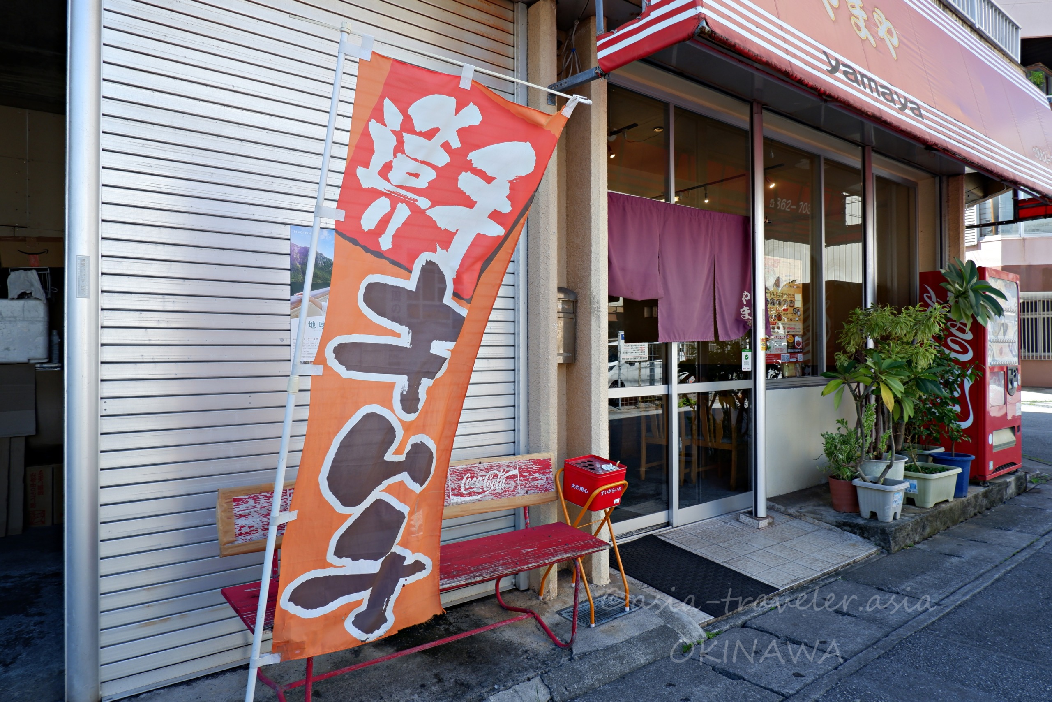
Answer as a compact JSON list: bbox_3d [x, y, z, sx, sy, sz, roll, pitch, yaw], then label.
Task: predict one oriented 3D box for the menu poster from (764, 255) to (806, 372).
[{"bbox_3d":[2.058,-0.309,5.384,0.600,0.870,0.010,0,0,-38],"label":"menu poster"}]

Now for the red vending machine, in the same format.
[{"bbox_3d":[4.068,0.212,6.135,0.940,1.830,0.520,0,0,-38],"label":"red vending machine"}]

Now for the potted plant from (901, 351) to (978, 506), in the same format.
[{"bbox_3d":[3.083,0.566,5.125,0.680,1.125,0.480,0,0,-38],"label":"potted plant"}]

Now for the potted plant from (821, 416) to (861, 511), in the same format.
[{"bbox_3d":[2.275,0.805,4.794,0.280,0.655,0.280,0,0,-38],"label":"potted plant"}]

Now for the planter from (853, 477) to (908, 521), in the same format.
[{"bbox_3d":[2.414,1.011,4.571,0.280,0.240,0.290,0,0,-38],"label":"planter"}]

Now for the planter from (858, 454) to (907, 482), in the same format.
[{"bbox_3d":[2.601,0.953,4.866,0.320,0.355,0.320,0,0,-38],"label":"planter"}]

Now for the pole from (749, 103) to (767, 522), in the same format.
[{"bbox_3d":[1.651,-0.286,4.727,0.070,2.895,0.085,0,0,-38],"label":"pole"}]

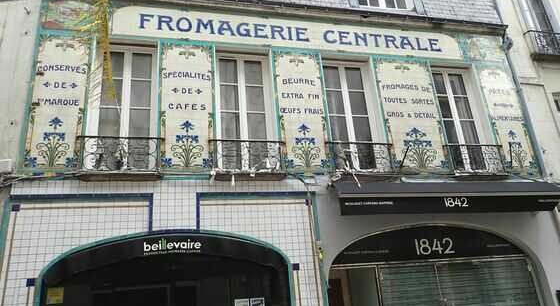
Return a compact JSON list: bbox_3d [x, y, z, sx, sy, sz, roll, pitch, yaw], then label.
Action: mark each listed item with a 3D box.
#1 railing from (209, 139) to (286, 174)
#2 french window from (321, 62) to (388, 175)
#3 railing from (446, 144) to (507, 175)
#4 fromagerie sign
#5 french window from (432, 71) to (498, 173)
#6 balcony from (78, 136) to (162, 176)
[{"bbox_3d":[-0.513,0.086,6.666,1.250,0.580,0.160,1,-22,-13],"label":"railing"},{"bbox_3d":[1.376,-0.706,7.746,1.080,2.340,0.200,1,-22,-13],"label":"french window"},{"bbox_3d":[3.749,0.157,7.676,1.250,0.600,0.160,1,-22,-13],"label":"railing"},{"bbox_3d":[0.485,-2.320,7.974,7.050,0.640,0.060,1,-22,-13],"label":"fromagerie sign"},{"bbox_3d":[3.703,-0.683,8.304,1.060,2.340,0.200,1,-22,-13],"label":"french window"},{"bbox_3d":[-2.454,0.038,6.213,1.220,0.580,0.160,1,-22,-13],"label":"balcony"}]

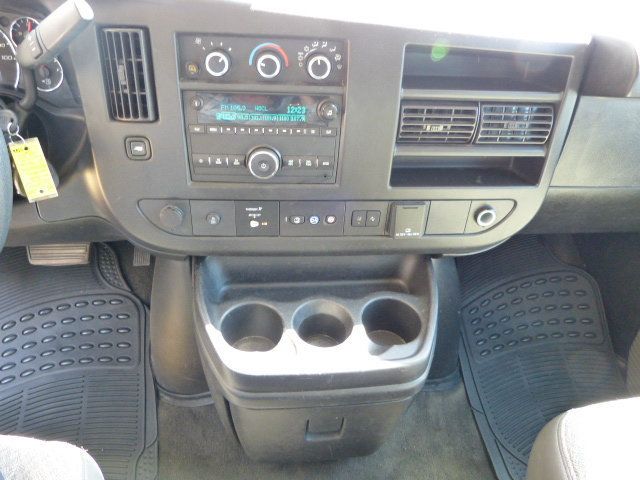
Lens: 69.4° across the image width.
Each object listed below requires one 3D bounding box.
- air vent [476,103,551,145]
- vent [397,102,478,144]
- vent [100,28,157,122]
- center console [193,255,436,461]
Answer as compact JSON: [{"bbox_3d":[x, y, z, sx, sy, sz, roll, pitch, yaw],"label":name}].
[{"bbox_3d":[0.248,-0.154,0.606,0.100,0.048,0.032,0,26,-6],"label":"air vent"},{"bbox_3d":[0.147,-0.152,0.596,0.100,0.048,0.032,0,26,-6],"label":"vent"},{"bbox_3d":[-0.213,-0.187,0.527,0.052,0.100,0.032,0,26,-6],"label":"vent"},{"bbox_3d":[-0.006,0.186,0.727,0.335,0.305,0.190,0,40,-6],"label":"center console"}]

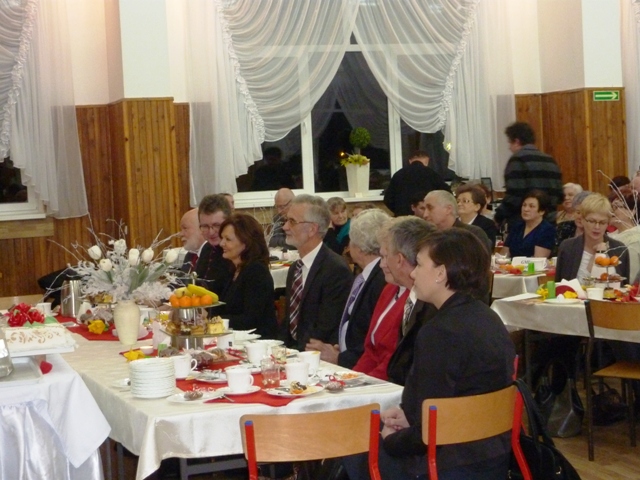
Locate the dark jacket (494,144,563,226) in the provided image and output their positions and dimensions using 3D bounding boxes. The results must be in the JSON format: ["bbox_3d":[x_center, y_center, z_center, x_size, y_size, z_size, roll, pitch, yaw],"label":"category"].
[{"bbox_3d":[1.624,-0.372,9.600,0.400,0.740,0.540,1,5,45],"label":"dark jacket"}]

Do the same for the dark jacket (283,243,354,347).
[{"bbox_3d":[-0.007,0.357,5.720,0.340,0.650,0.490,-4,4,-26],"label":"dark jacket"}]

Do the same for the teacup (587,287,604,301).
[{"bbox_3d":[1.363,0.272,6.120,0.090,0.070,0.086,-3,3,-6],"label":"teacup"}]

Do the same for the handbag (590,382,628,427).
[{"bbox_3d":[1.657,0.922,7.100,0.130,0.245,0.260,-1,4,30],"label":"handbag"}]

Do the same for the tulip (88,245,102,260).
[{"bbox_3d":[-1.042,0.059,5.750,0.057,0.067,0.057,-14,6,1],"label":"tulip"}]

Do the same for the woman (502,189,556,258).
[{"bbox_3d":[1.435,0.263,8.845,0.470,1.270,0.750,0,4,37],"label":"woman"}]

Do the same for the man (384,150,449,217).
[{"bbox_3d":[0.812,0.043,10.207,0.580,1.600,0.500,-2,3,5],"label":"man"}]

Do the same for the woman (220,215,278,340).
[{"bbox_3d":[-0.459,0.507,6.063,0.750,1.280,0.460,-4,4,-22],"label":"woman"}]

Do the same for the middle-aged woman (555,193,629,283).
[{"bbox_3d":[1.454,0.392,6.521,0.470,1.290,0.750,-2,3,7],"label":"middle-aged woman"}]

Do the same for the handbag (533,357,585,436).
[{"bbox_3d":[1.334,0.865,6.870,0.160,0.420,0.260,-5,4,-40],"label":"handbag"}]

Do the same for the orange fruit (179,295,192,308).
[{"bbox_3d":[-0.551,0.252,5.080,0.055,0.050,0.055,-2,3,0],"label":"orange fruit"}]

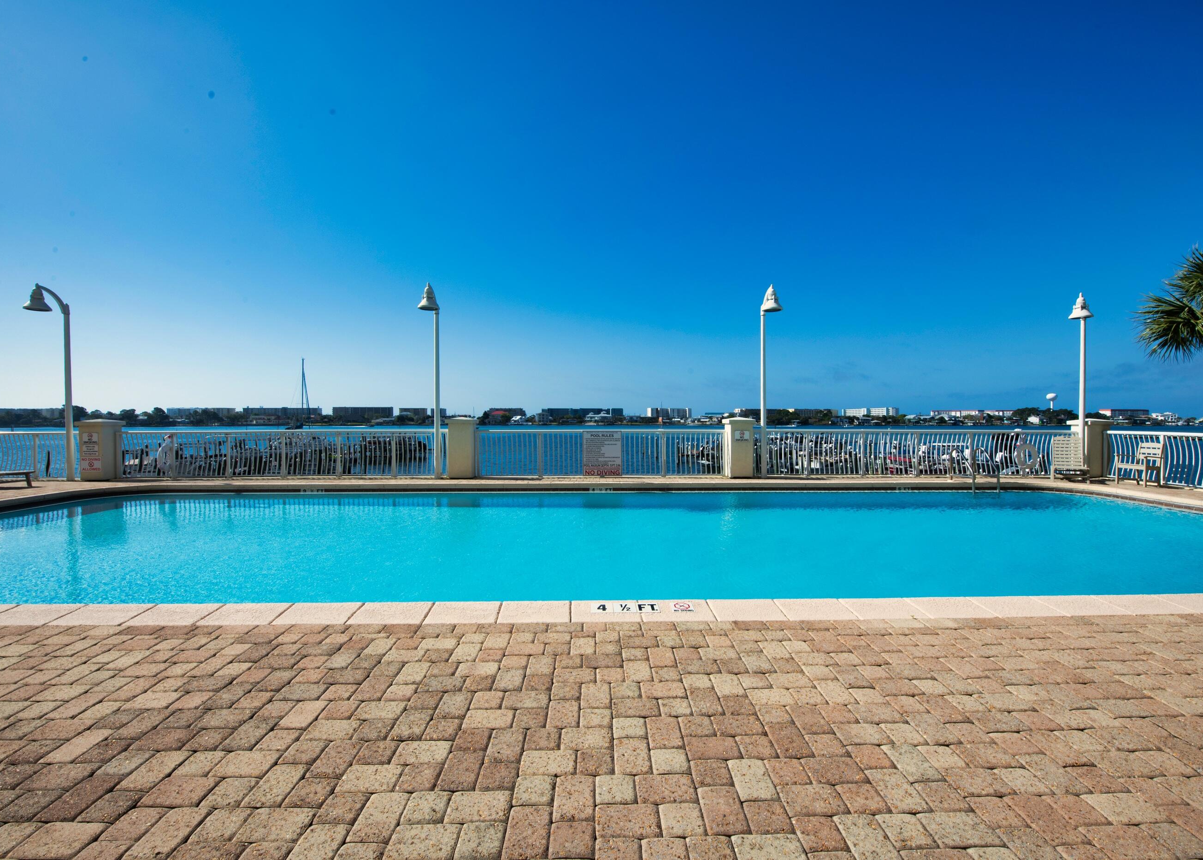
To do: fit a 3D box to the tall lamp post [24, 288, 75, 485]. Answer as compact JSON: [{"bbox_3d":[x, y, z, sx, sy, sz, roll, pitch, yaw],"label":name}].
[{"bbox_3d":[-11.765,-0.975,10.733,0.430,4.200,0.850,0,1,0],"label":"tall lamp post"}]

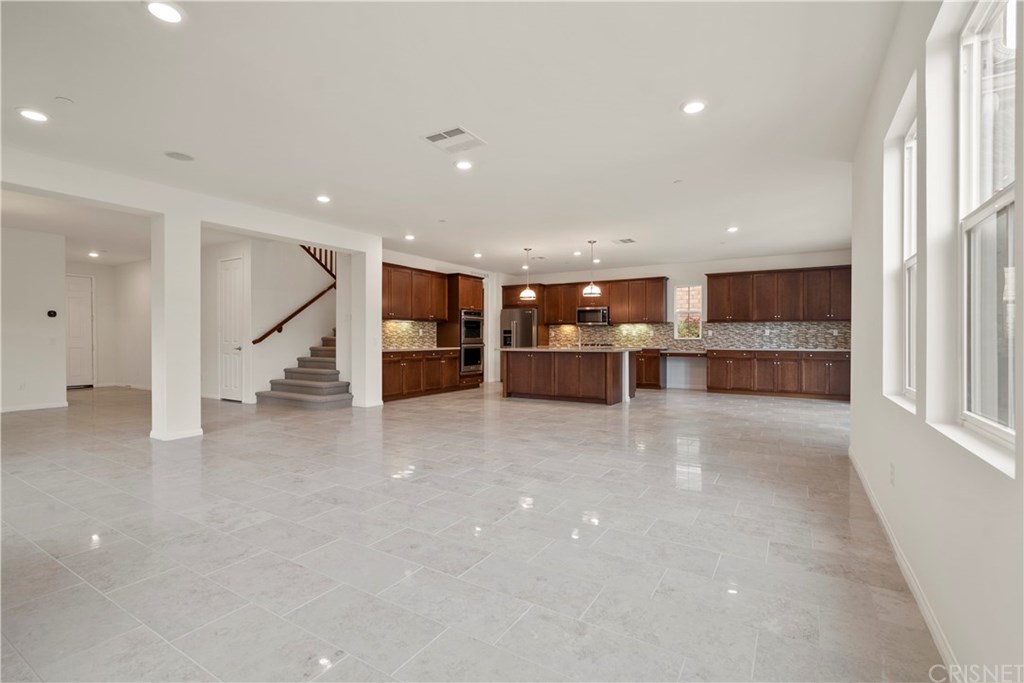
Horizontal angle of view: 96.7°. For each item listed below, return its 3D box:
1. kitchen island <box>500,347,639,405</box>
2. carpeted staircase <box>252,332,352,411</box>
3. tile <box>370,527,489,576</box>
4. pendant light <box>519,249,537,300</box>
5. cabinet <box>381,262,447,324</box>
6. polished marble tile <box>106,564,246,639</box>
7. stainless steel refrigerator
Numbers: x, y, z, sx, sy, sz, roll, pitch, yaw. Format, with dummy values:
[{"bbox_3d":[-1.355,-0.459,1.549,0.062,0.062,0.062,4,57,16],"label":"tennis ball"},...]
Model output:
[{"bbox_3d":[1.095,0.598,8.504,2.300,0.914,1.250,0,0,32],"label":"kitchen island"},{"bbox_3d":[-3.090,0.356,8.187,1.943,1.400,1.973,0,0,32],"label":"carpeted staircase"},{"bbox_3d":[-0.433,1.105,2.397,0.606,0.012,0.302,0,0,31],"label":"tile"},{"bbox_3d":[0.297,-1.244,8.510,0.300,0.935,0.300,0,0,32],"label":"pendant light"},{"bbox_3d":[-2.002,-0.881,8.682,0.370,0.993,2.000,0,0,32],"label":"cabinet"},{"bbox_3d":[-1.413,1.094,1.924,0.601,0.012,0.298,0,0,32],"label":"polished marble tile"},{"bbox_3d":[0.310,0.125,11.283,0.908,1.800,0.760,0,0,32],"label":"stainless steel refrigerator"}]

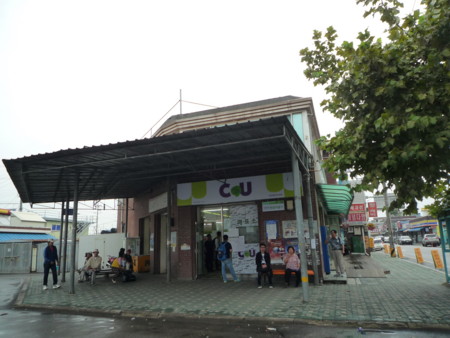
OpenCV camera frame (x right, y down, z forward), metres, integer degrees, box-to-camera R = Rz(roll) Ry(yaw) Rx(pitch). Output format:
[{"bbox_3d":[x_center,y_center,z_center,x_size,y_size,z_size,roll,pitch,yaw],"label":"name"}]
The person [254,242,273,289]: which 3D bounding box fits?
[{"bbox_3d":[1.292,3.131,10.681,0.500,1.340,0.680,-5,-12,16],"label":"person"}]

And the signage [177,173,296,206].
[{"bbox_3d":[0.402,0.759,11.915,4.786,0.865,0.200,-6,-13,19],"label":"signage"}]

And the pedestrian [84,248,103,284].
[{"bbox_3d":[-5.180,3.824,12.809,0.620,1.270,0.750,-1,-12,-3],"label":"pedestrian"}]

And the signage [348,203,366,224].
[{"bbox_3d":[9.982,3.299,24.503,1.183,1.322,0.150,-6,-13,19],"label":"signage"}]

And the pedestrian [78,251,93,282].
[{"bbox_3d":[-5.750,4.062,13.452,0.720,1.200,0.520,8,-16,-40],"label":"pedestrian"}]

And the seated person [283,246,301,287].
[{"bbox_3d":[2.118,3.091,10.279,0.500,1.200,0.650,-6,-12,19],"label":"seated person"}]

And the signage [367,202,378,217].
[{"bbox_3d":[11.114,3.060,24.424,0.549,1.086,0.150,-6,-13,19],"label":"signage"}]

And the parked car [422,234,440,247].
[{"bbox_3d":[26.073,9.040,41.000,1.800,1.500,4.400,-8,-13,28],"label":"parked car"}]

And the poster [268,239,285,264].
[{"bbox_3d":[1.832,2.896,11.362,0.550,0.790,0.020,-7,-13,22],"label":"poster"}]

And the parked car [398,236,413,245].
[{"bbox_3d":[32.193,12.788,58.000,1.780,1.450,4.500,-8,-13,24],"label":"parked car"}]

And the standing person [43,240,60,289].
[{"bbox_3d":[-6.351,3.488,12.011,0.560,1.710,0.420,1,-12,-18],"label":"standing person"}]

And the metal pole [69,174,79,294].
[{"bbox_3d":[-4.908,2.054,10.615,0.140,3.819,0.140,-7,-13,18],"label":"metal pole"}]

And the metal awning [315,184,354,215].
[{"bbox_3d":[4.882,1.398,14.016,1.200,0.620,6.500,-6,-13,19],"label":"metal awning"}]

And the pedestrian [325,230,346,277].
[{"bbox_3d":[4.008,2.981,11.670,0.620,1.630,0.480,-8,-13,26],"label":"pedestrian"}]

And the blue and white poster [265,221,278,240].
[{"bbox_3d":[1.592,2.102,11.132,0.410,0.680,0.030,-6,-12,19],"label":"blue and white poster"}]

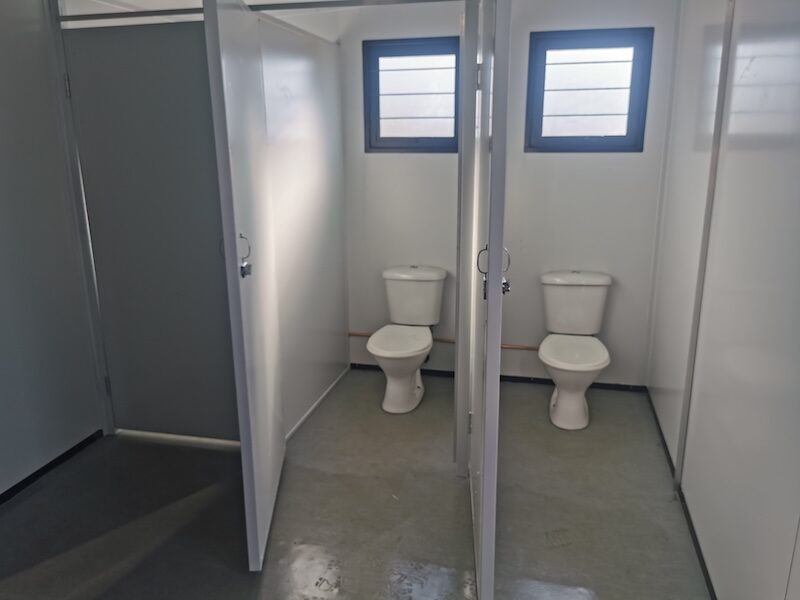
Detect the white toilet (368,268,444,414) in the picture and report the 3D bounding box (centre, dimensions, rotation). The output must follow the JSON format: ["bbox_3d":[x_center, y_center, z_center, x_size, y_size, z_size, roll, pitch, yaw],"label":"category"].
[{"bbox_3d":[0.058,0.219,3.611,0.390,0.760,0.700,2,14,9],"label":"white toilet"}]

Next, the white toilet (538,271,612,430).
[{"bbox_3d":[0.944,0.265,3.388,0.390,0.760,0.700,3,14,14],"label":"white toilet"}]

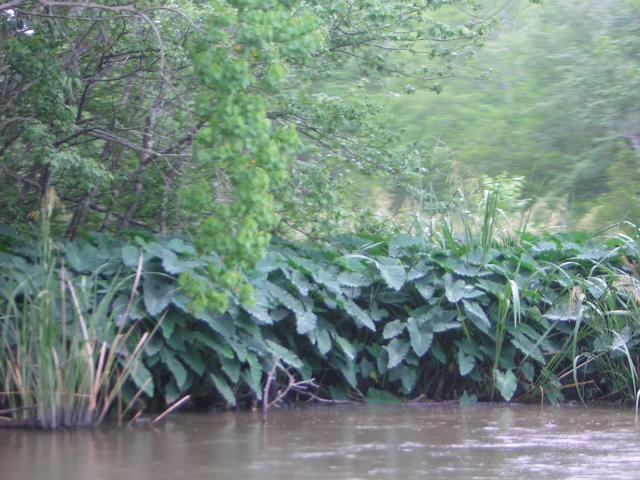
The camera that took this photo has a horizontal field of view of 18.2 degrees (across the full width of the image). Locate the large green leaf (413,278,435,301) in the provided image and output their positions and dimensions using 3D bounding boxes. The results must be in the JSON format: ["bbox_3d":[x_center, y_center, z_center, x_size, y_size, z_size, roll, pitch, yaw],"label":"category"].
[{"bbox_3d":[0.819,0.392,15.800,0.158,0.211,0.060,-18,-30,0],"label":"large green leaf"}]

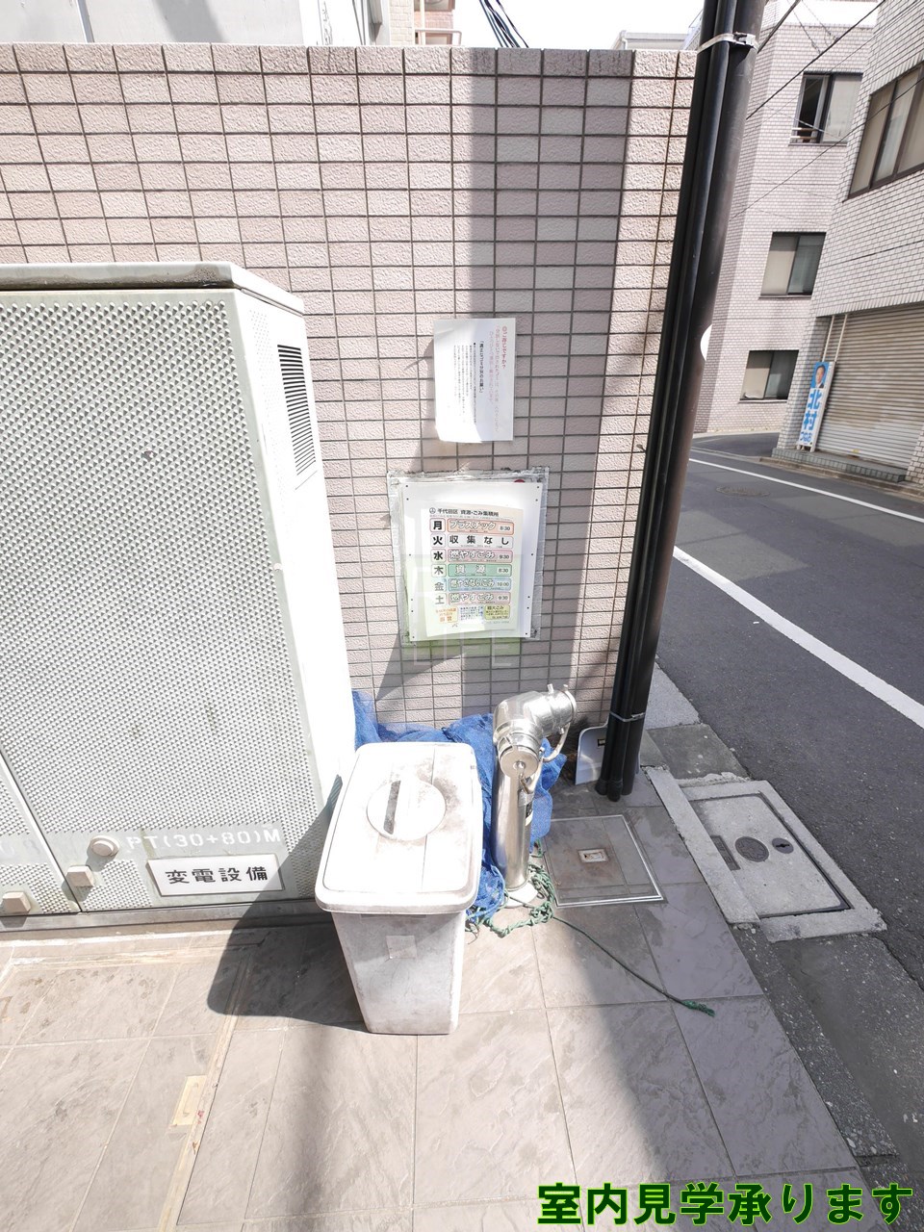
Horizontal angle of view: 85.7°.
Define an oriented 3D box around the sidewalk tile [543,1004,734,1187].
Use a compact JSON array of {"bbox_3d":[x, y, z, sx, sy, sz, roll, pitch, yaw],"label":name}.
[{"bbox_3d":[0.357,1.004,1.067,0.298,0.020,0.298,-2,24,-2],"label":"sidewalk tile"}]

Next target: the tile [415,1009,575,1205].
[{"bbox_3d":[0.056,1.015,1.055,0.298,0.020,0.298,-2,24,-3],"label":"tile"}]

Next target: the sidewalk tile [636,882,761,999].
[{"bbox_3d":[0.606,0.856,1.330,0.236,0.015,0.296,-2,25,-3],"label":"sidewalk tile"}]

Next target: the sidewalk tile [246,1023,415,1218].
[{"bbox_3d":[-0.245,1.024,1.036,0.296,0.020,0.296,-3,24,-2],"label":"sidewalk tile"}]

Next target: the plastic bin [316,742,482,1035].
[{"bbox_3d":[-0.109,0.647,1.166,0.297,0.536,0.415,-1,25,1],"label":"plastic bin"}]

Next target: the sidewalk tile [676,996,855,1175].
[{"bbox_3d":[0.619,0.980,1.065,0.227,0.020,0.296,-3,24,-2],"label":"sidewalk tile"}]

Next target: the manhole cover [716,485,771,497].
[{"bbox_3d":[3.920,-1.738,6.950,0.670,0.030,0.670,-2,25,-3],"label":"manhole cover"}]

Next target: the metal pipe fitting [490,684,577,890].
[{"bbox_3d":[0.187,0.506,1.292,0.230,0.670,0.250,-2,25,-3],"label":"metal pipe fitting"}]

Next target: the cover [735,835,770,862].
[{"bbox_3d":[0.918,0.745,1.577,0.096,0.012,0.096,-2,25,-3],"label":"cover"}]

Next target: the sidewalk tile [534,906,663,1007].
[{"bbox_3d":[0.340,0.884,1.306,0.296,0.020,0.242,-3,24,-2],"label":"sidewalk tile"}]

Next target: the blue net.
[{"bbox_3d":[0.011,0.555,1.536,0.760,0.390,0.530,-2,25,-3],"label":"blue net"}]

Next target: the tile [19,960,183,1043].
[{"bbox_3d":[-0.882,0.961,1.232,0.299,0.020,0.164,-3,24,-2],"label":"tile"}]

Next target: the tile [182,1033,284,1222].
[{"bbox_3d":[-0.457,1.035,1.030,0.119,0.020,0.296,-3,24,-2],"label":"tile"}]

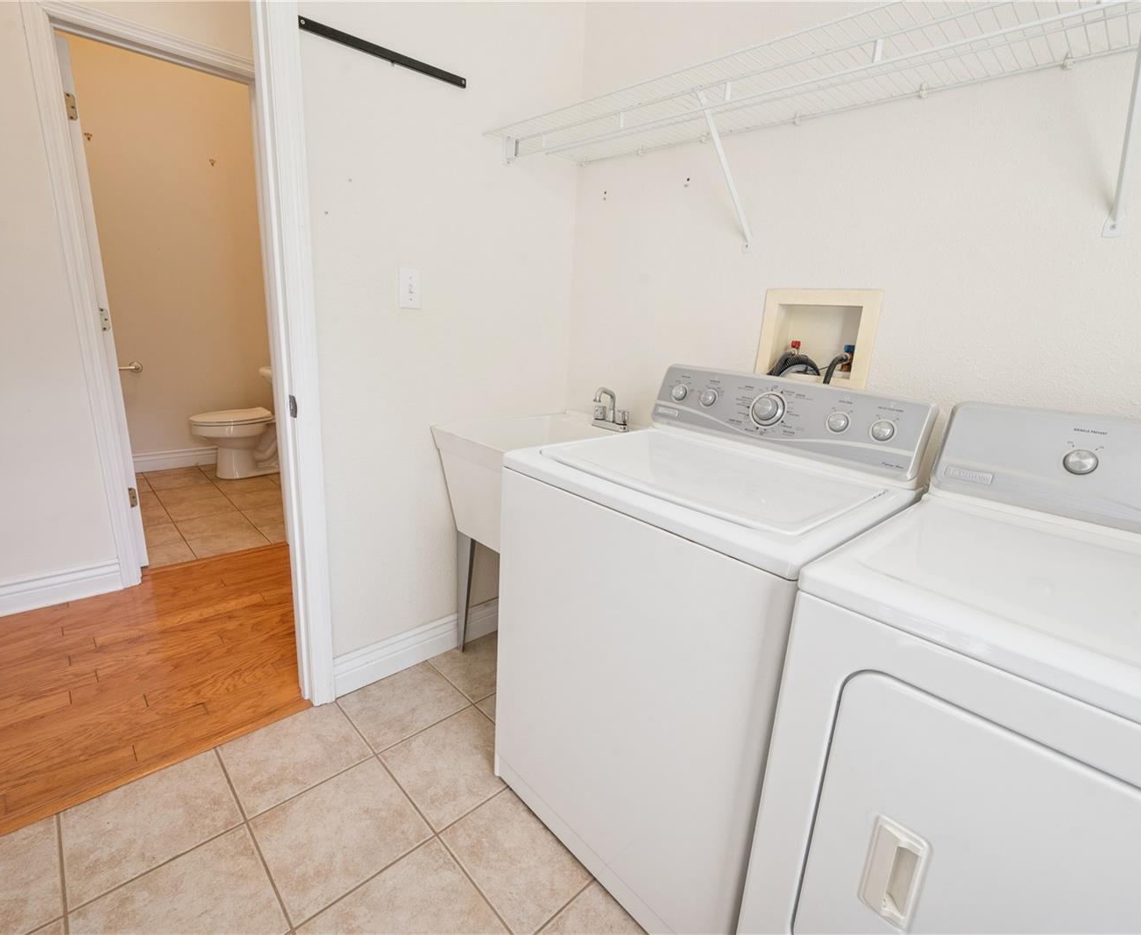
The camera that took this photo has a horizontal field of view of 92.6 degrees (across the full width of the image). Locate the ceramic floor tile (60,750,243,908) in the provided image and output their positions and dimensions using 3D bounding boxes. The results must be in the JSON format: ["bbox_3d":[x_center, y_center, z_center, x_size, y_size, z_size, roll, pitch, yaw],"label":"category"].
[{"bbox_3d":[-1.011,0.854,1.321,0.322,0.010,0.304,-11,21,-43],"label":"ceramic floor tile"}]

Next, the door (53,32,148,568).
[{"bbox_3d":[-2.071,-0.602,2.371,0.610,2.030,0.035,16,20,40],"label":"door"}]

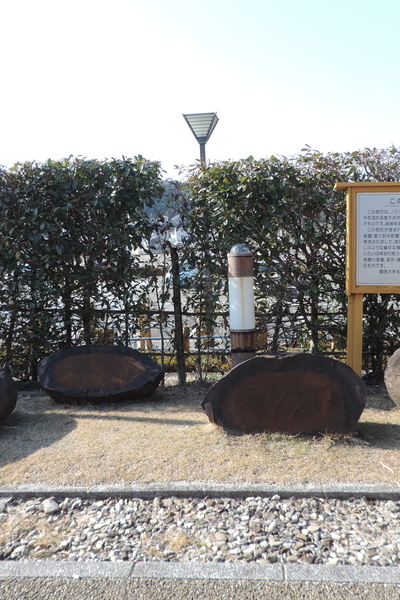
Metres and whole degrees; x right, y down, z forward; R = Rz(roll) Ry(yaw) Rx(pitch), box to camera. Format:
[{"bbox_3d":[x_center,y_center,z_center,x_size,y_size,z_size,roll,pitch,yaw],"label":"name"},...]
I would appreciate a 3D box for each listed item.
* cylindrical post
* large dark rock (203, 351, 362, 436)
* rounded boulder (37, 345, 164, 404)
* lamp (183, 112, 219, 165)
[{"bbox_3d":[0.376,0.159,4.902,0.220,1.280,0.220,-1,6,6],"label":"cylindrical post"},{"bbox_3d":[0.607,0.624,4.006,1.110,0.560,0.440,-2,6,4],"label":"large dark rock"},{"bbox_3d":[-0.868,0.633,4.866,1.030,0.470,0.520,-2,6,3],"label":"rounded boulder"},{"bbox_3d":[0.070,-0.992,8.845,0.520,3.680,0.520,-1,6,7],"label":"lamp"}]

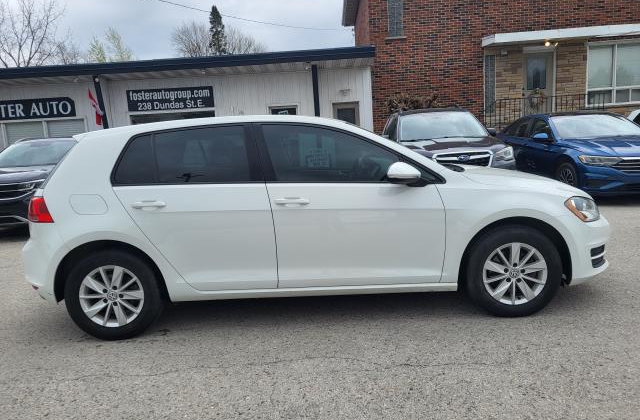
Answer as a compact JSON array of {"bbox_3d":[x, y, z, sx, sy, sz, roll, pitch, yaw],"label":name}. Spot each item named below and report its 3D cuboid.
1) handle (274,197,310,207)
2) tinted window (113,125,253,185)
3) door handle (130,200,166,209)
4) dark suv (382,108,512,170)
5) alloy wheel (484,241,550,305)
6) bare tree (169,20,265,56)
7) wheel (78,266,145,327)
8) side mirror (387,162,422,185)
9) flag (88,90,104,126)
[{"bbox_3d":[-0.171,-0.051,3.038,0.225,0.050,0.055,-3,8,0],"label":"handle"},{"bbox_3d":[-0.909,-0.358,3.132,0.920,0.400,0.090,-3,-12,0],"label":"tinted window"},{"bbox_3d":[-1.075,-0.028,3.030,0.225,0.050,0.055,-3,8,0],"label":"door handle"},{"bbox_3d":[2.122,-1.110,9.170,1.840,1.680,4.800,-3,8,2],"label":"dark suv"},{"bbox_3d":[1.277,0.409,3.197,0.420,0.420,0.160,-3,8,0],"label":"alloy wheel"},{"bbox_3d":[-7.230,-8.886,36.720,7.500,10.700,7.000,-5,8,-11],"label":"bare tree"},{"bbox_3d":[-1.356,0.556,3.194,0.420,0.420,0.160,-3,8,0],"label":"wheel"},{"bbox_3d":[0.529,-0.220,2.976,0.210,0.160,0.210,-3,8,0],"label":"side mirror"},{"bbox_3d":[-5.533,-2.513,11.900,0.420,0.900,0.300,-3,8,0],"label":"flag"}]

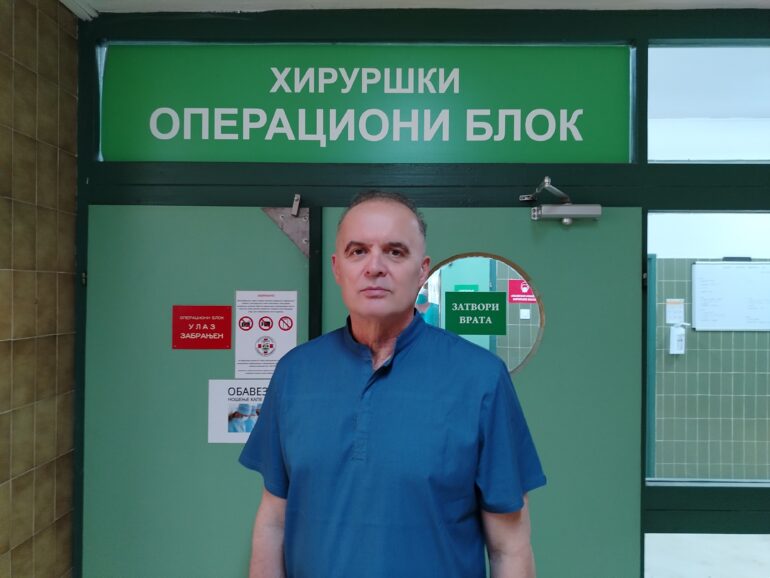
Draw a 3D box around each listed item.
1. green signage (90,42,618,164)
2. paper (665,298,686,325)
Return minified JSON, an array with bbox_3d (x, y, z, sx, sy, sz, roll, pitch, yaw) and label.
[{"bbox_3d":[-0.072,-0.637,1.834,1.812,0.411,0.020,0,0,1],"label":"green signage"},{"bbox_3d":[2.542,0.198,4.667,0.154,0.216,0.008,0,0,1],"label":"paper"}]

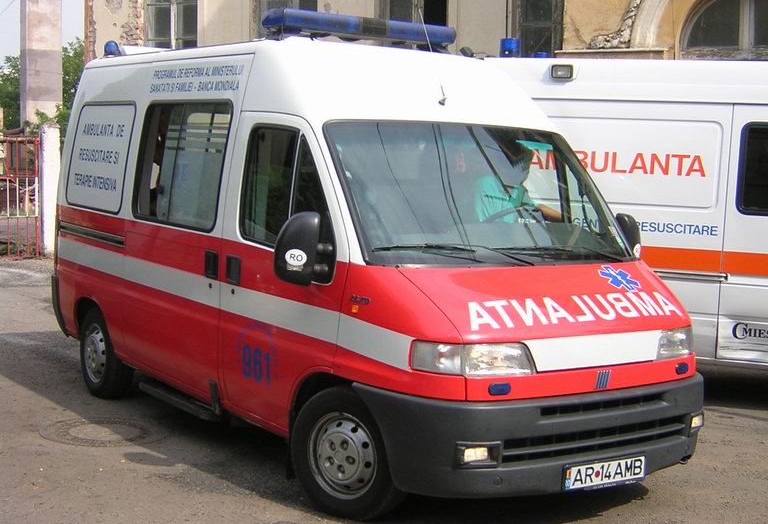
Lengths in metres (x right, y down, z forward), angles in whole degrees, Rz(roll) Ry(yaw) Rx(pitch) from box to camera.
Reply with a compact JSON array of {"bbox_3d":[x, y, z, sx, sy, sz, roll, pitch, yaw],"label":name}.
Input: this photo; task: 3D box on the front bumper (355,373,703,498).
[{"bbox_3d":[0.853,0.810,5.504,1.940,0.480,0.690,-1,6,-35],"label":"front bumper"}]

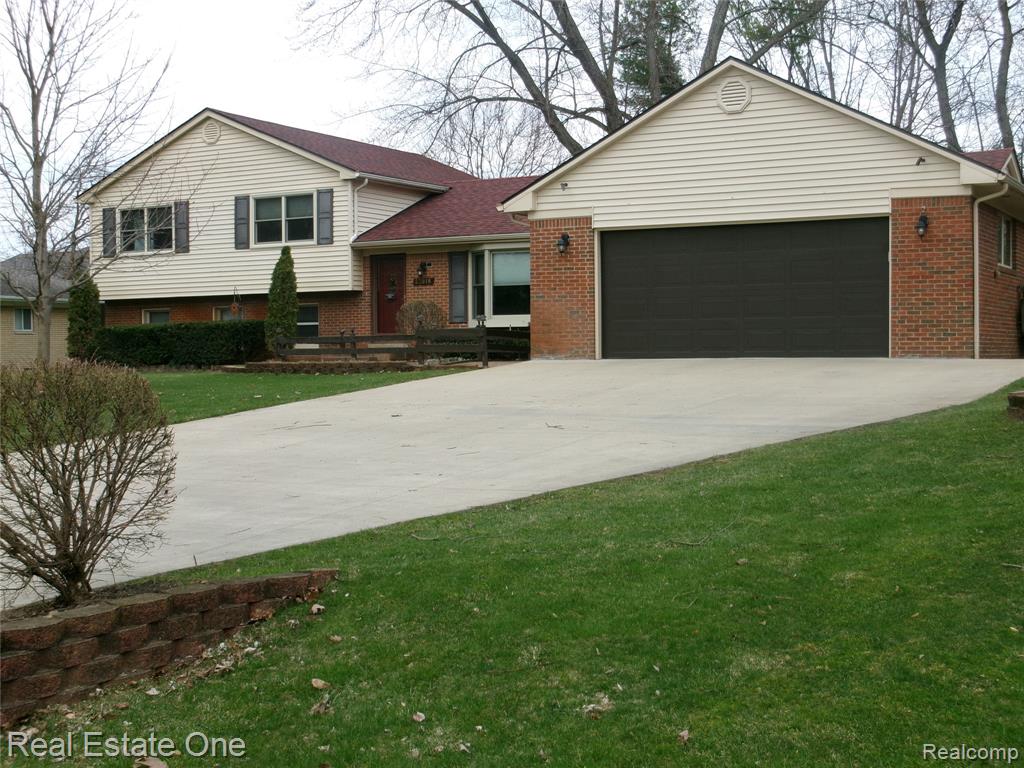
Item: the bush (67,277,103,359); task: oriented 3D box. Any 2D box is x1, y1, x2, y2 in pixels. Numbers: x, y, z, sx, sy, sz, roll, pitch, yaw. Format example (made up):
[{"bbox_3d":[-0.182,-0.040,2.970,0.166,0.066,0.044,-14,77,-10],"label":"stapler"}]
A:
[{"bbox_3d":[-10.778,-1.626,39.526,0.908,2.168,0.908,0,1,32],"label":"bush"}]

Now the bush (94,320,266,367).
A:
[{"bbox_3d":[-7.966,-0.946,37.654,4.598,1.036,1.150,0,1,32],"label":"bush"}]

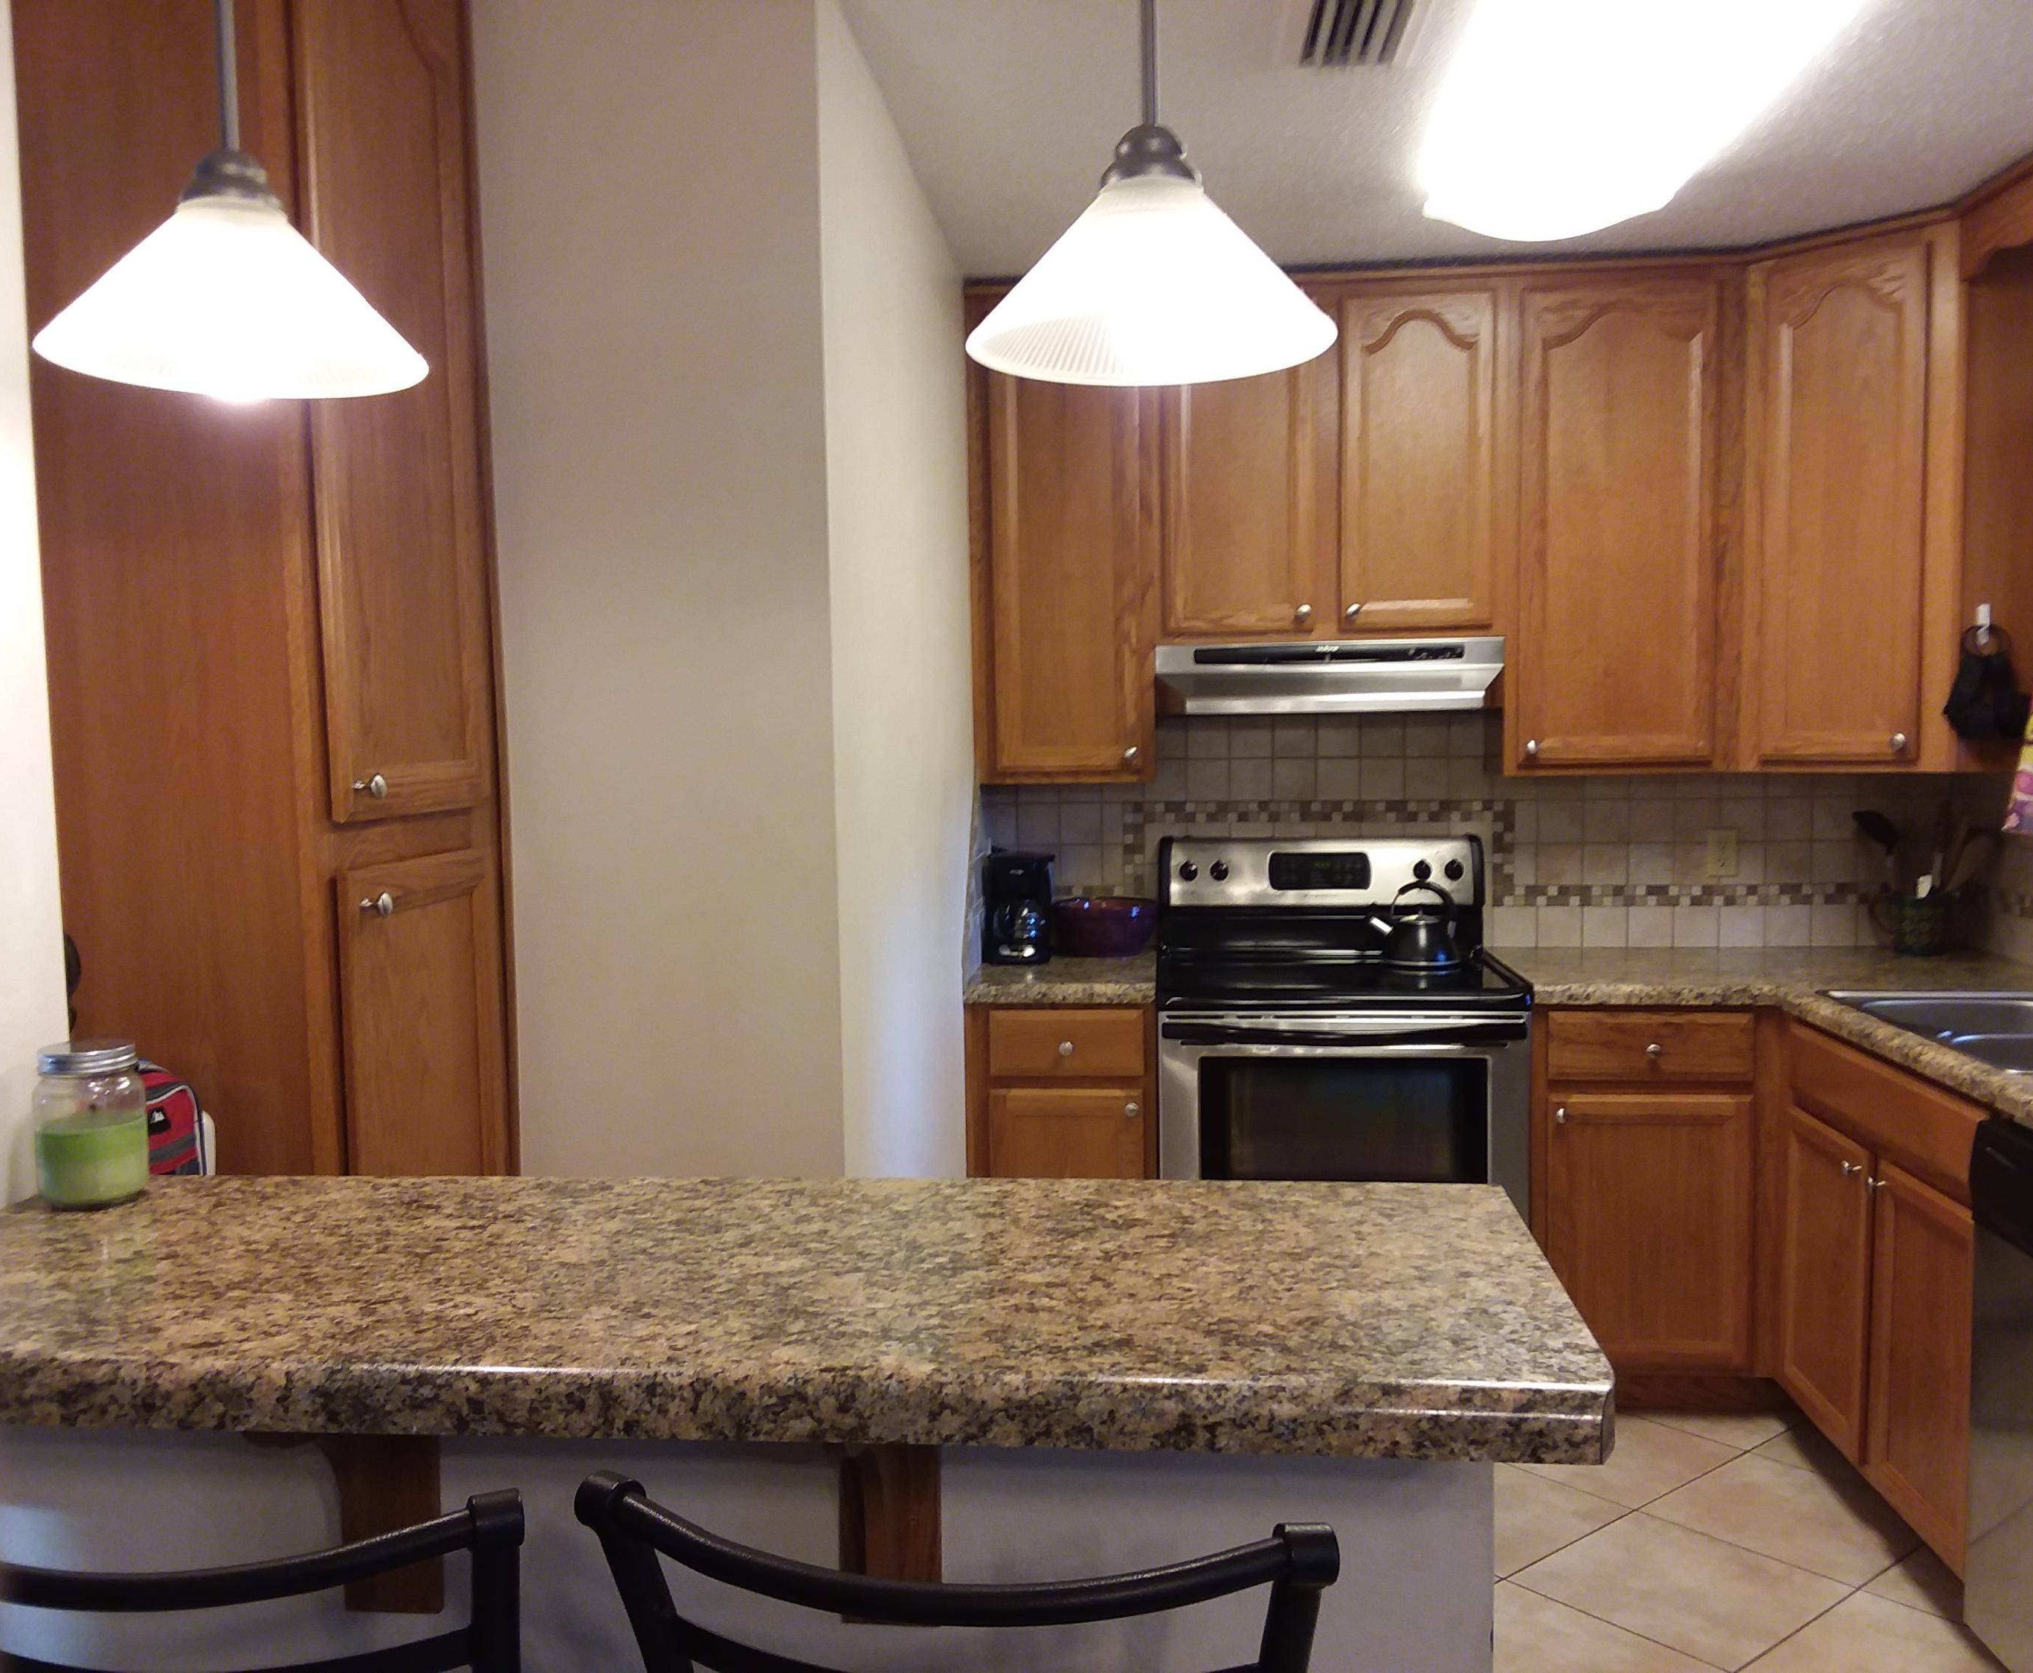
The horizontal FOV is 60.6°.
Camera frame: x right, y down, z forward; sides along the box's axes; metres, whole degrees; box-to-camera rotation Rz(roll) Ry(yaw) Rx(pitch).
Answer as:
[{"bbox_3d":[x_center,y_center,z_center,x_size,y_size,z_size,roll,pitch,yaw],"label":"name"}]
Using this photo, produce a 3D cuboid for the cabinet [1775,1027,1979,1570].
[{"bbox_3d":[1.796,0.800,3.062,0.620,0.868,0.905,0,4,5],"label":"cabinet"}]

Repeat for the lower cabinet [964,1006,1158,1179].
[{"bbox_3d":[0.125,0.764,3.957,0.397,0.872,0.625,0,4,5],"label":"lower cabinet"}]

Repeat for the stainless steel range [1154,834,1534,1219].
[{"bbox_3d":[0.699,0.611,3.863,0.760,1.180,0.670,0,4,5],"label":"stainless steel range"}]

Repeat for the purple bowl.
[{"bbox_3d":[0.212,0.216,4.088,0.243,0.122,0.243,0,4,5],"label":"purple bowl"}]

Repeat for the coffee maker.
[{"bbox_3d":[0.006,0.159,4.029,0.150,0.248,0.200,0,4,5],"label":"coffee maker"}]

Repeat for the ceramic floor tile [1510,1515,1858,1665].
[{"bbox_3d":[1.117,1.263,2.926,0.400,0.010,0.400,-4,5,-39],"label":"ceramic floor tile"}]

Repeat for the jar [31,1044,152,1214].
[{"bbox_3d":[-0.786,0.242,1.480,0.086,0.128,0.086,-1,4,0],"label":"jar"}]

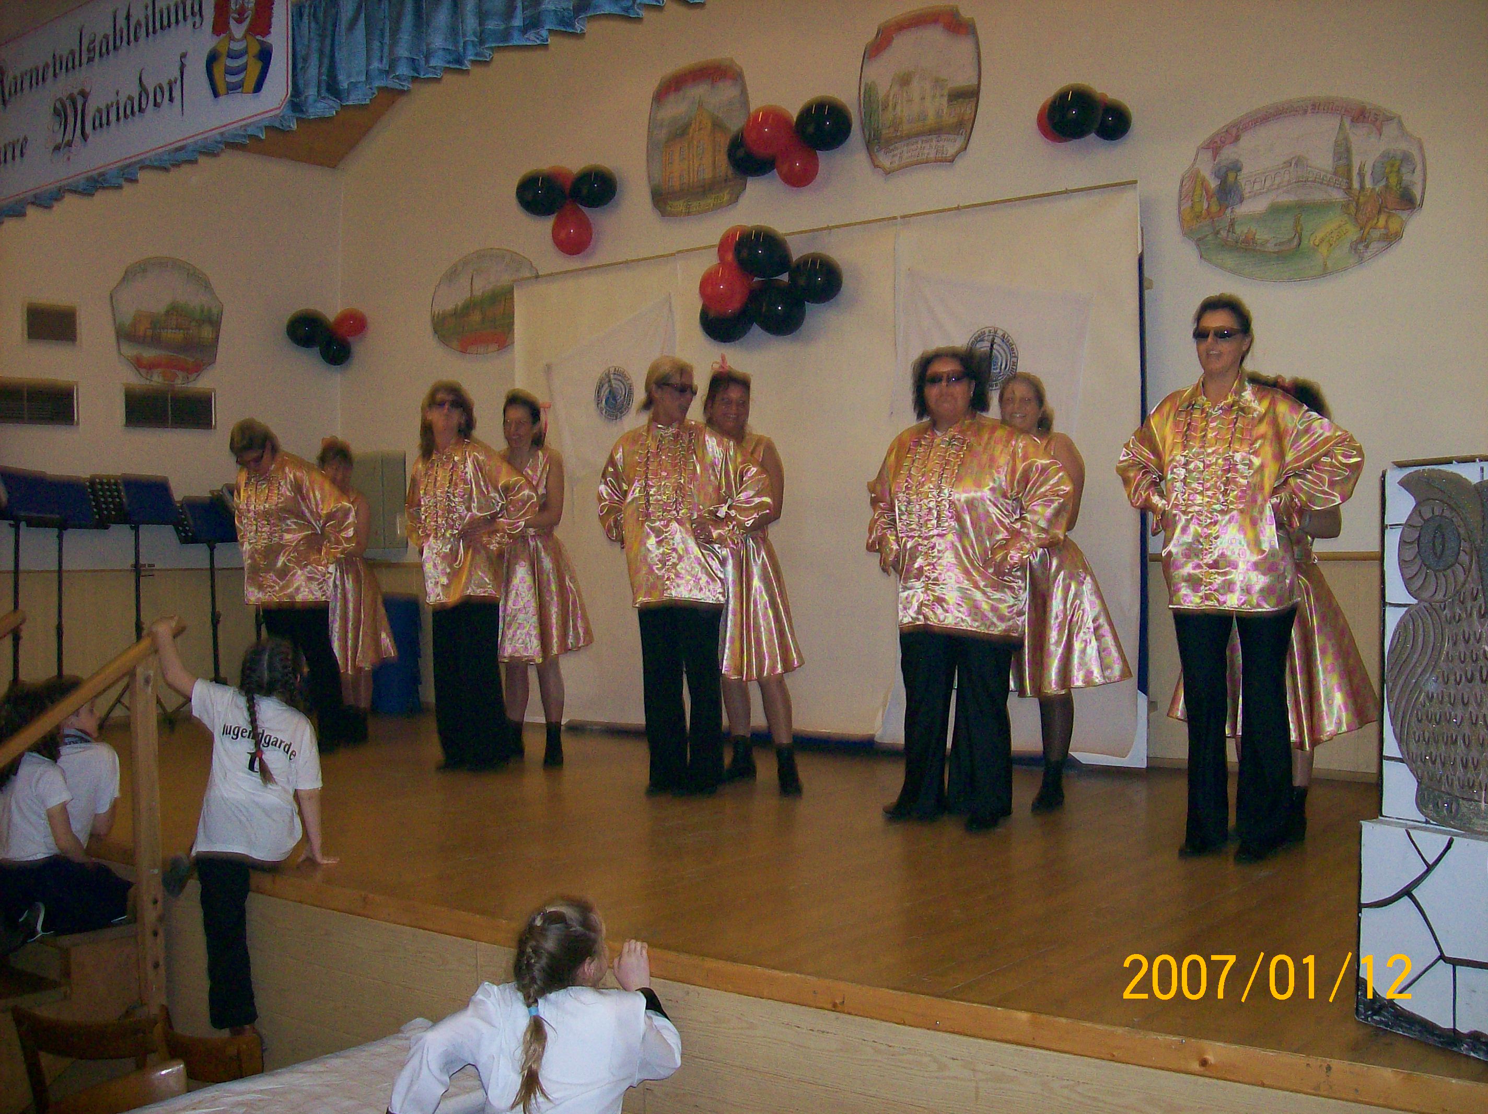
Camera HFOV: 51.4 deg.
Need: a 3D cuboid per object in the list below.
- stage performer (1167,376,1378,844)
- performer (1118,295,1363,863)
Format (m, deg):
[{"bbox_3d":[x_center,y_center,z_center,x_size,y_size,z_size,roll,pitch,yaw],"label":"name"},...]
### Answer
[{"bbox_3d":[1.715,0.151,5.020,0.640,1.520,0.600,0,0,37],"label":"stage performer"},{"bbox_3d":[1.533,0.052,4.779,0.740,1.725,0.440,-1,-1,30],"label":"performer"}]

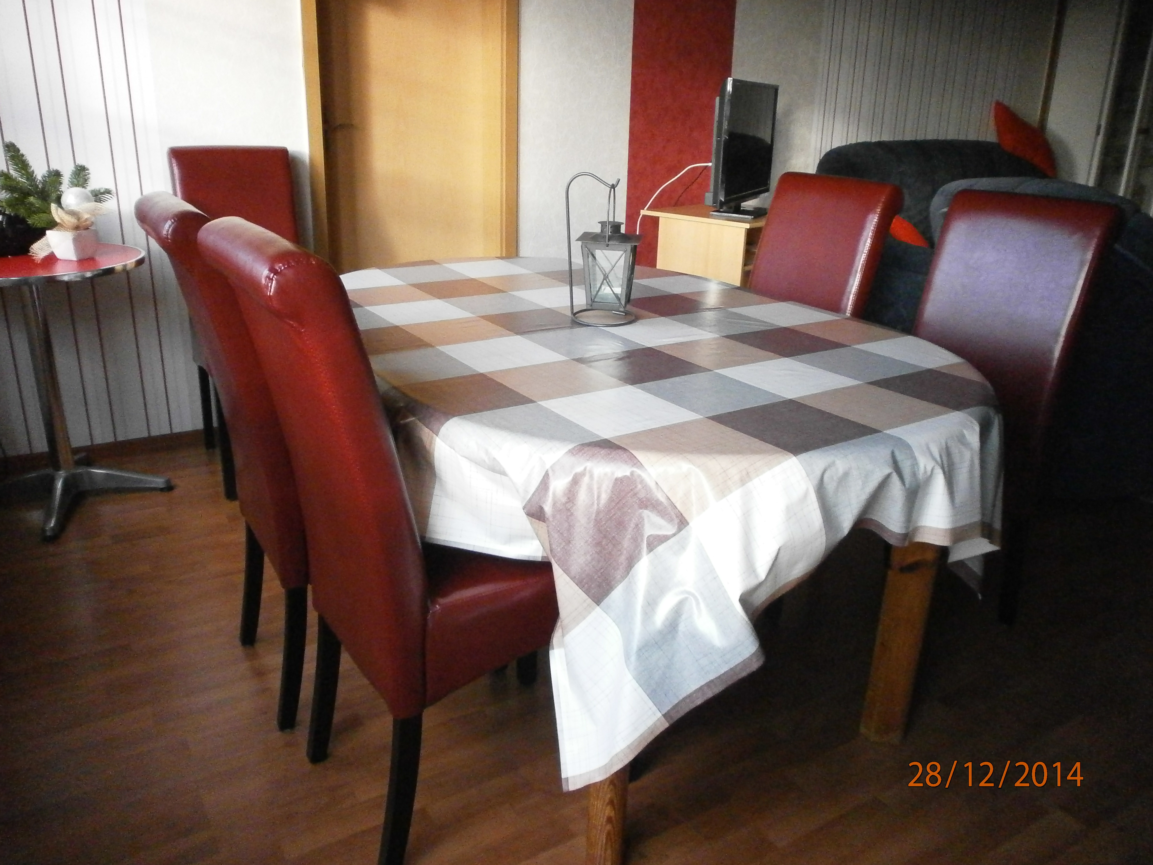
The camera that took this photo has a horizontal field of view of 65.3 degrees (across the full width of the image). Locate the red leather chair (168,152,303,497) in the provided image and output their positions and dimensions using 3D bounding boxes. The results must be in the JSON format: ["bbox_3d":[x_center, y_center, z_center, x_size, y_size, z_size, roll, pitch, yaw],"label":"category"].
[{"bbox_3d":[-1.045,-0.387,2.938,0.420,1.030,0.626,-10,24,-29],"label":"red leather chair"}]

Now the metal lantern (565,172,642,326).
[{"bbox_3d":[0.062,-0.384,1.877,0.152,0.295,0.138,5,21,9],"label":"metal lantern"}]

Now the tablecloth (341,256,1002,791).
[{"bbox_3d":[0.015,-0.034,1.992,1.140,0.450,1.650,-12,24,-32],"label":"tablecloth"}]

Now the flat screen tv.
[{"bbox_3d":[0.682,-1.169,3.694,0.189,0.525,0.778,11,22,23],"label":"flat screen tv"}]

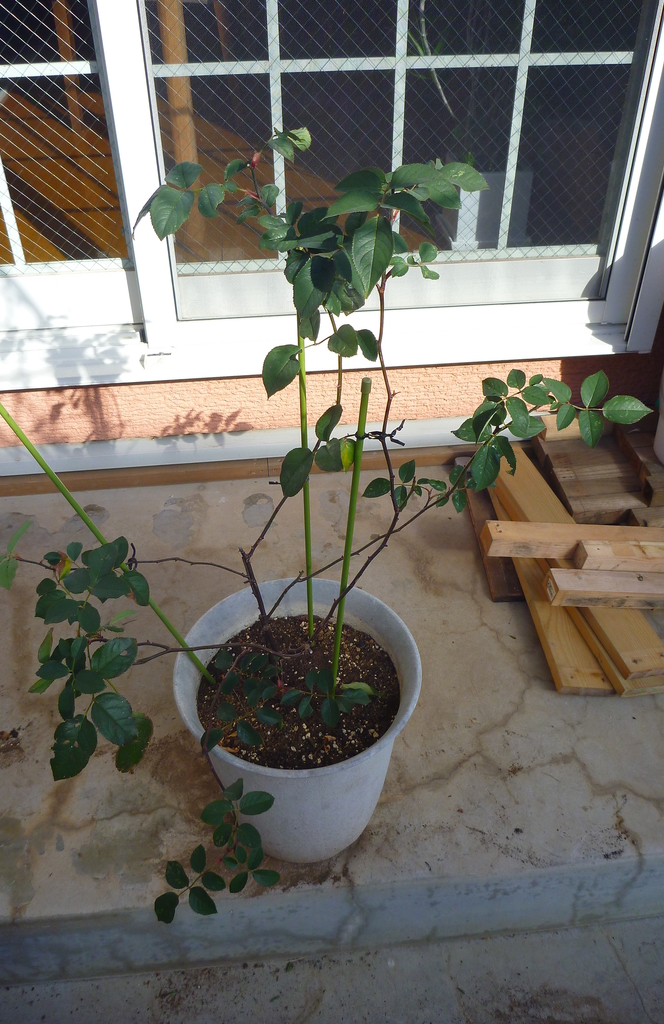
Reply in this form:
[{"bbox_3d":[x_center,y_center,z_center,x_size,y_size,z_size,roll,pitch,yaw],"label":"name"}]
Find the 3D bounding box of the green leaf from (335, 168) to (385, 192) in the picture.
[{"bbox_3d":[0.022,-0.270,0.674,0.043,0.012,0.031,-7,60,-16],"label":"green leaf"}]

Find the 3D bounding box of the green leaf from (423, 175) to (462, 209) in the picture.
[{"bbox_3d":[0.092,-0.270,0.700,0.042,0.008,0.024,43,81,15],"label":"green leaf"}]

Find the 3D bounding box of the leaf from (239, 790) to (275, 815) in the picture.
[{"bbox_3d":[-0.078,0.305,0.870,0.036,0.006,0.022,-12,63,-10],"label":"leaf"}]

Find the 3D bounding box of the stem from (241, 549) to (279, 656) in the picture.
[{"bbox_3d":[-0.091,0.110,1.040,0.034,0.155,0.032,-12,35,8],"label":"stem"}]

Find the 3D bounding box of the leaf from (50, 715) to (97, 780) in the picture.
[{"bbox_3d":[-0.272,0.248,0.873,0.044,0.071,0.014,22,-4,-5],"label":"leaf"}]

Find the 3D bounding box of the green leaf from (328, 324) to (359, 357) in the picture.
[{"bbox_3d":[0.011,-0.172,0.830,0.029,0.033,0.006,9,-2,1],"label":"green leaf"}]

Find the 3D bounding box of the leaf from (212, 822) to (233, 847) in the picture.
[{"bbox_3d":[-0.132,0.392,1.005,0.023,0.010,0.031,30,56,17],"label":"leaf"}]

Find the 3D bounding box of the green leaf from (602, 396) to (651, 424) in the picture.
[{"bbox_3d":[0.321,-0.110,0.900,0.052,0.032,0.010,3,-4,11],"label":"green leaf"}]

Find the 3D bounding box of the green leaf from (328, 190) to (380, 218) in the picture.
[{"bbox_3d":[0.017,-0.245,0.660,0.055,0.012,0.030,-27,63,-26],"label":"green leaf"}]

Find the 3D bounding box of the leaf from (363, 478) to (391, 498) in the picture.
[{"bbox_3d":[0.048,-0.025,0.900,0.035,0.007,0.021,-24,65,-9],"label":"leaf"}]

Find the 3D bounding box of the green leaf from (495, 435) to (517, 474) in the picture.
[{"bbox_3d":[0.182,-0.060,0.870,0.025,0.009,0.045,-20,72,3],"label":"green leaf"}]

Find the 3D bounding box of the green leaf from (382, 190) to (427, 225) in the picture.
[{"bbox_3d":[0.060,-0.254,0.690,0.049,0.010,0.030,31,56,25],"label":"green leaf"}]

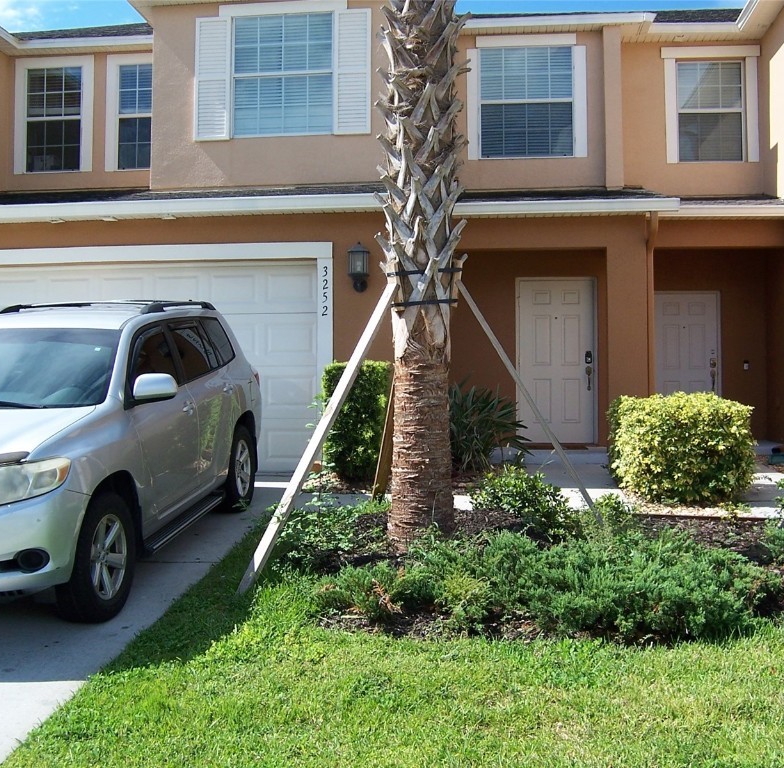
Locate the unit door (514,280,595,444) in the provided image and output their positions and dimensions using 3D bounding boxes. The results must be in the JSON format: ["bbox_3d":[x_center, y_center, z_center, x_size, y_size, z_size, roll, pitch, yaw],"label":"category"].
[{"bbox_3d":[2.068,-0.289,12.250,0.990,2.080,0.120,0,0,6],"label":"unit door"}]

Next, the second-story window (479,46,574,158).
[{"bbox_3d":[1.721,-3.608,12.490,1.220,1.430,0.100,0,0,6],"label":"second-story window"}]

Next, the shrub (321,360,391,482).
[{"bbox_3d":[-0.323,0.347,9.400,0.650,1.120,0.650,0,0,6],"label":"shrub"}]

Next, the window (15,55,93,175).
[{"bbox_3d":[-4.612,-3.672,13.300,1.100,1.570,0.120,0,0,6],"label":"window"}]

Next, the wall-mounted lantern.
[{"bbox_3d":[-0.327,-1.155,9.680,0.215,0.480,0.250,0,0,6],"label":"wall-mounted lantern"}]

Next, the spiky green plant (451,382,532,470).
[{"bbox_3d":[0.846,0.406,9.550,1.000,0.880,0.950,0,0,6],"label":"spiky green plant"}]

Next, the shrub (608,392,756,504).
[{"bbox_3d":[2.592,0.572,8.800,1.130,0.920,1.000,0,0,6],"label":"shrub"}]

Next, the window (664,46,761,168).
[{"bbox_3d":[4.532,-3.964,13.870,1.320,1.620,0.120,0,0,6],"label":"window"}]

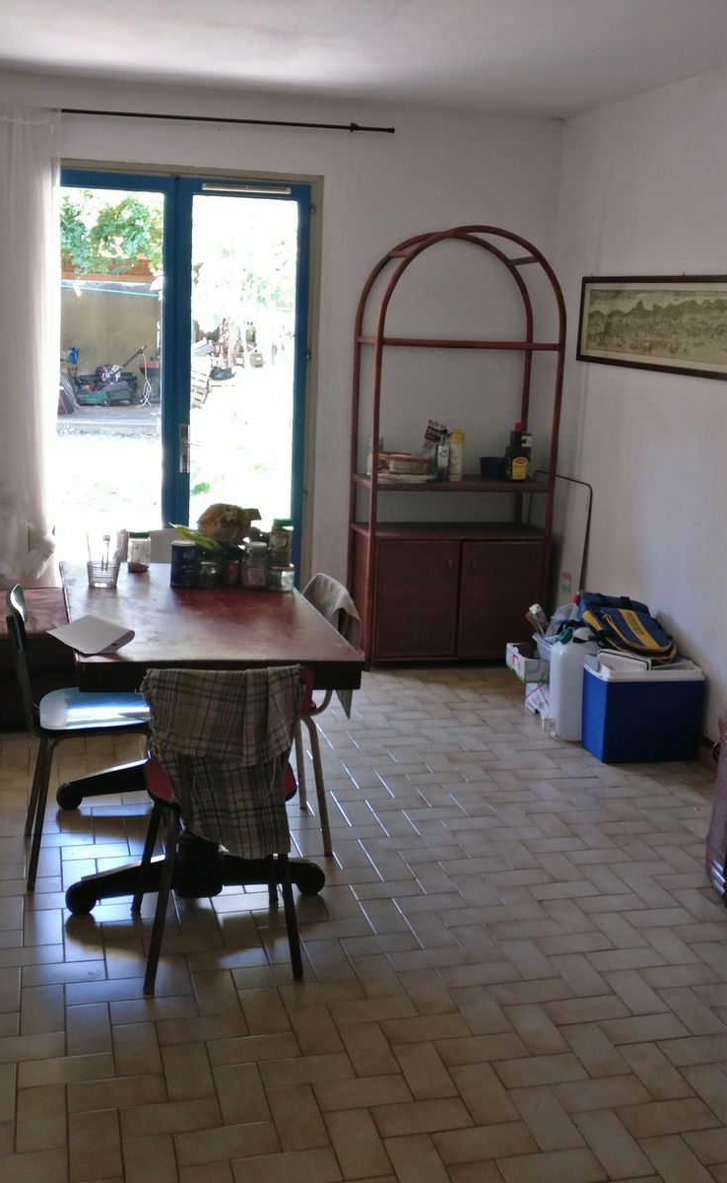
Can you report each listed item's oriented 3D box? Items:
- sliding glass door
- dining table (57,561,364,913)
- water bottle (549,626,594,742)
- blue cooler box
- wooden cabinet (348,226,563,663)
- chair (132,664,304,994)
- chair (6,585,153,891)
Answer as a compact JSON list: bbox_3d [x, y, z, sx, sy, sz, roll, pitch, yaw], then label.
[{"bbox_3d":[-0.855,-0.791,5.796,1.230,2.110,0.080,-1,13,-14],"label":"sliding glass door"},{"bbox_3d":[-0.511,0.403,3.746,0.720,0.755,1.225,-1,13,-14],"label":"dining table"},{"bbox_3d":[0.849,0.343,4.965,0.260,0.450,0.175,-1,13,-14],"label":"water bottle"},{"bbox_3d":[1.045,0.433,4.801,0.398,0.362,0.228,-1,13,-14],"label":"blue cooler box"},{"bbox_3d":[0.417,-0.657,5.884,0.890,1.970,0.400,-1,13,-14],"label":"wooden cabinet"},{"bbox_3d":[-0.362,0.518,3.147,0.405,0.800,0.480,-1,13,-14],"label":"chair"},{"bbox_3d":[-0.773,0.378,3.658,0.480,0.820,0.405,-1,13,-14],"label":"chair"}]

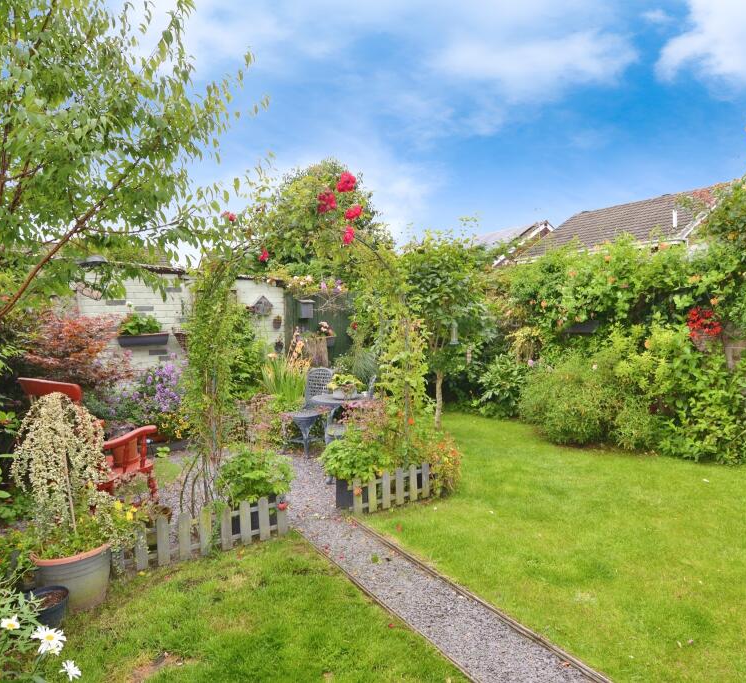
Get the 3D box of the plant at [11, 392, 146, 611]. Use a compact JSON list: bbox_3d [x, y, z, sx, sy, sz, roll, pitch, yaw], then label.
[{"bbox_3d":[-1.533,0.797,2.408,0.610,1.050,0.570,-3,4,-34],"label":"plant"}]

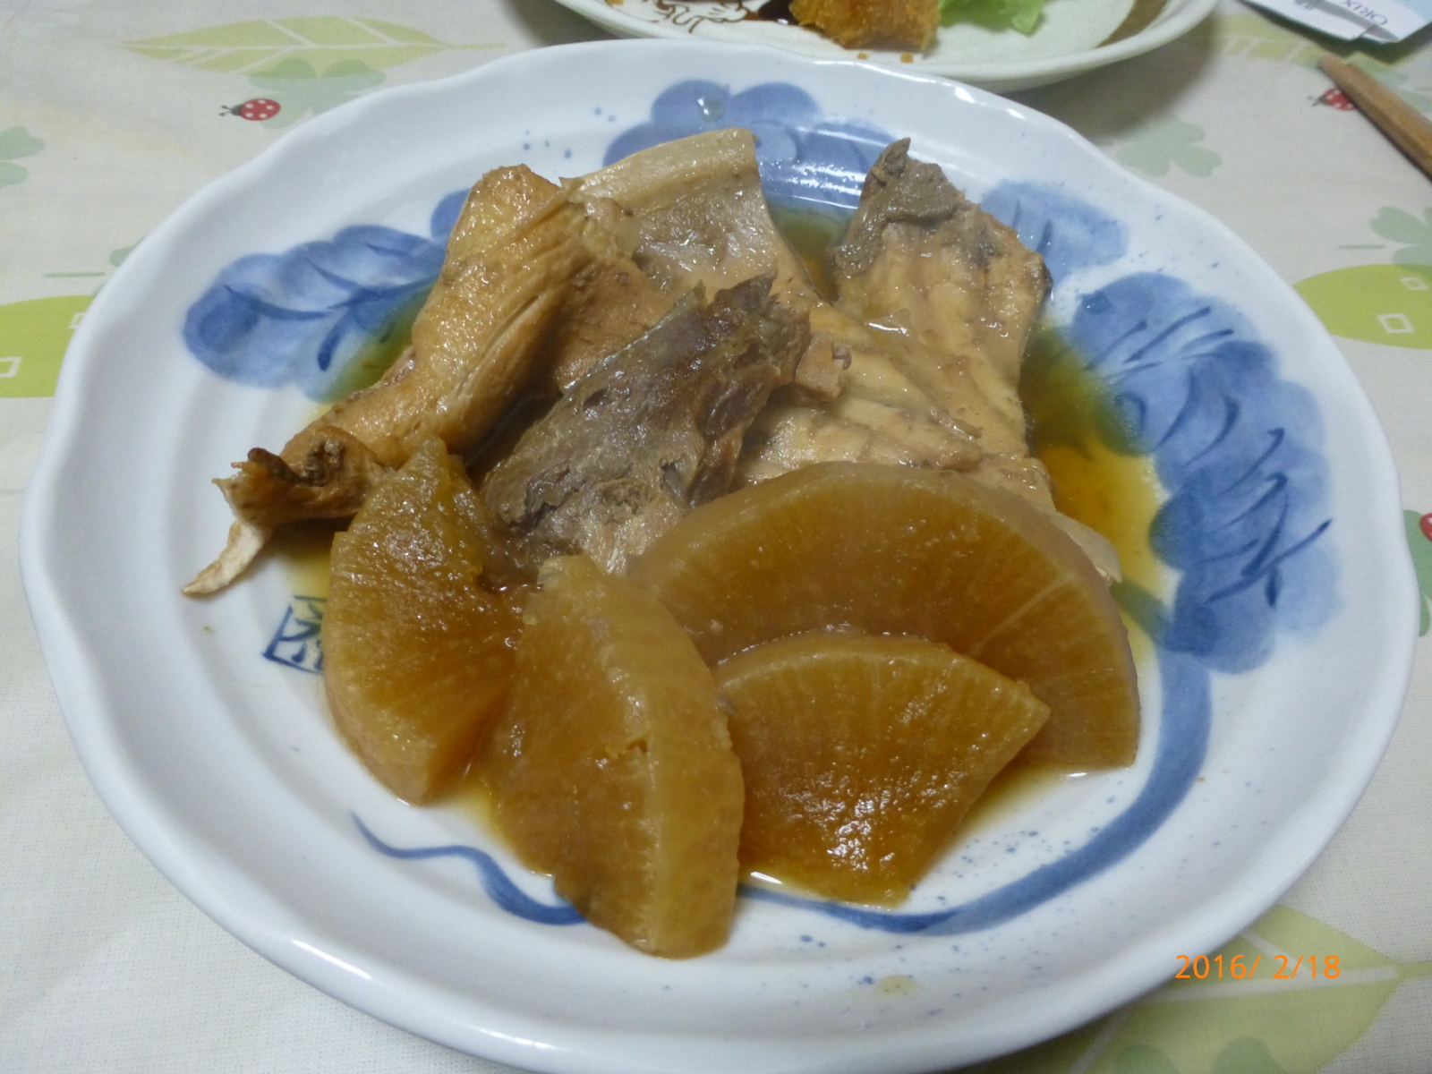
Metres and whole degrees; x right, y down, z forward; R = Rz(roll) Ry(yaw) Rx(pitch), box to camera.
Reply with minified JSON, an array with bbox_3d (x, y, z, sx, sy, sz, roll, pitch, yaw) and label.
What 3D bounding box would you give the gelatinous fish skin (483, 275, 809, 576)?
[{"bbox_3d":[-0.009,-0.018,0.191,0.038,0.031,0.068,33,57,20],"label":"gelatinous fish skin"}]

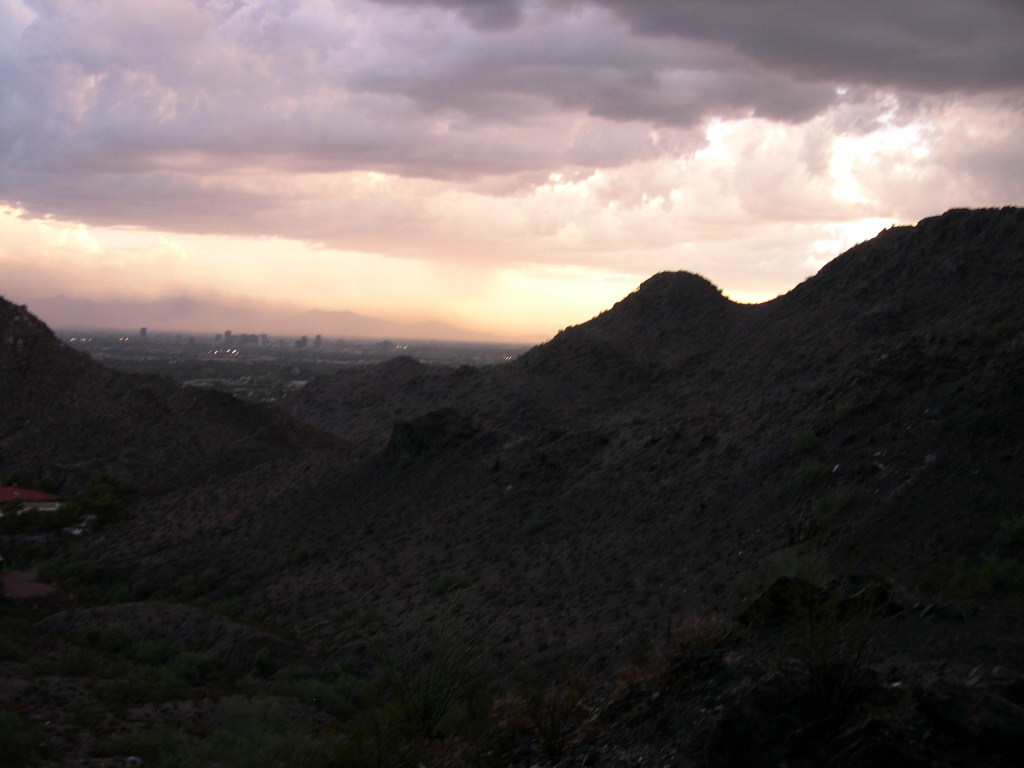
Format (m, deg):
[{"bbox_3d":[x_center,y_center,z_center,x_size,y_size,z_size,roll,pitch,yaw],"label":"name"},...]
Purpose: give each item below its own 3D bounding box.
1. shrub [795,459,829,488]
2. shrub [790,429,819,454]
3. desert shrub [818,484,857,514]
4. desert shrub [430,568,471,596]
[{"bbox_3d":[30.640,9.156,115.000,3.370,2.760,3.210,2,2,0],"label":"shrub"},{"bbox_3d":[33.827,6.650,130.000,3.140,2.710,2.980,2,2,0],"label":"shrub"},{"bbox_3d":[30.404,10.789,105.000,3.440,2.520,3.270,2,2,0],"label":"desert shrub"},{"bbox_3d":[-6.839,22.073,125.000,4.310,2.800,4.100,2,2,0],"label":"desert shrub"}]

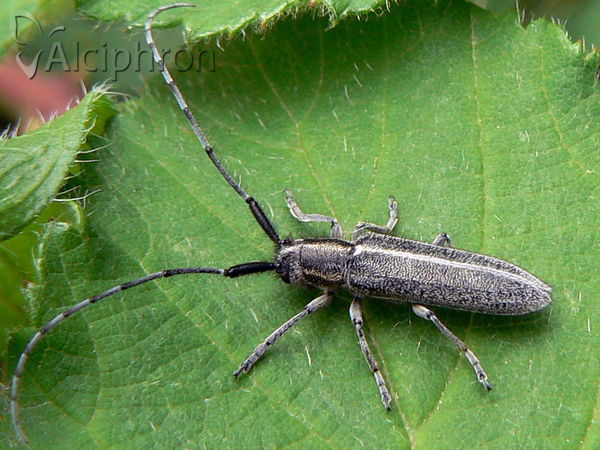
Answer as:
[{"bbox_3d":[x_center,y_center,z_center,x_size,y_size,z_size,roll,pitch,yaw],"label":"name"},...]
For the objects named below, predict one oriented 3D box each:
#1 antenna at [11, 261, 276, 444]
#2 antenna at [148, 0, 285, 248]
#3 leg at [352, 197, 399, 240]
[{"bbox_3d":[-0.006,0.004,0.025,0.011,0.001,0.003,-32,65,-17],"label":"antenna"},{"bbox_3d":[-0.004,-0.005,0.028,0.003,0.002,0.013,-17,62,-10],"label":"antenna"},{"bbox_3d":[0.003,0.000,0.027,0.002,0.001,0.002,0,60,0],"label":"leg"}]

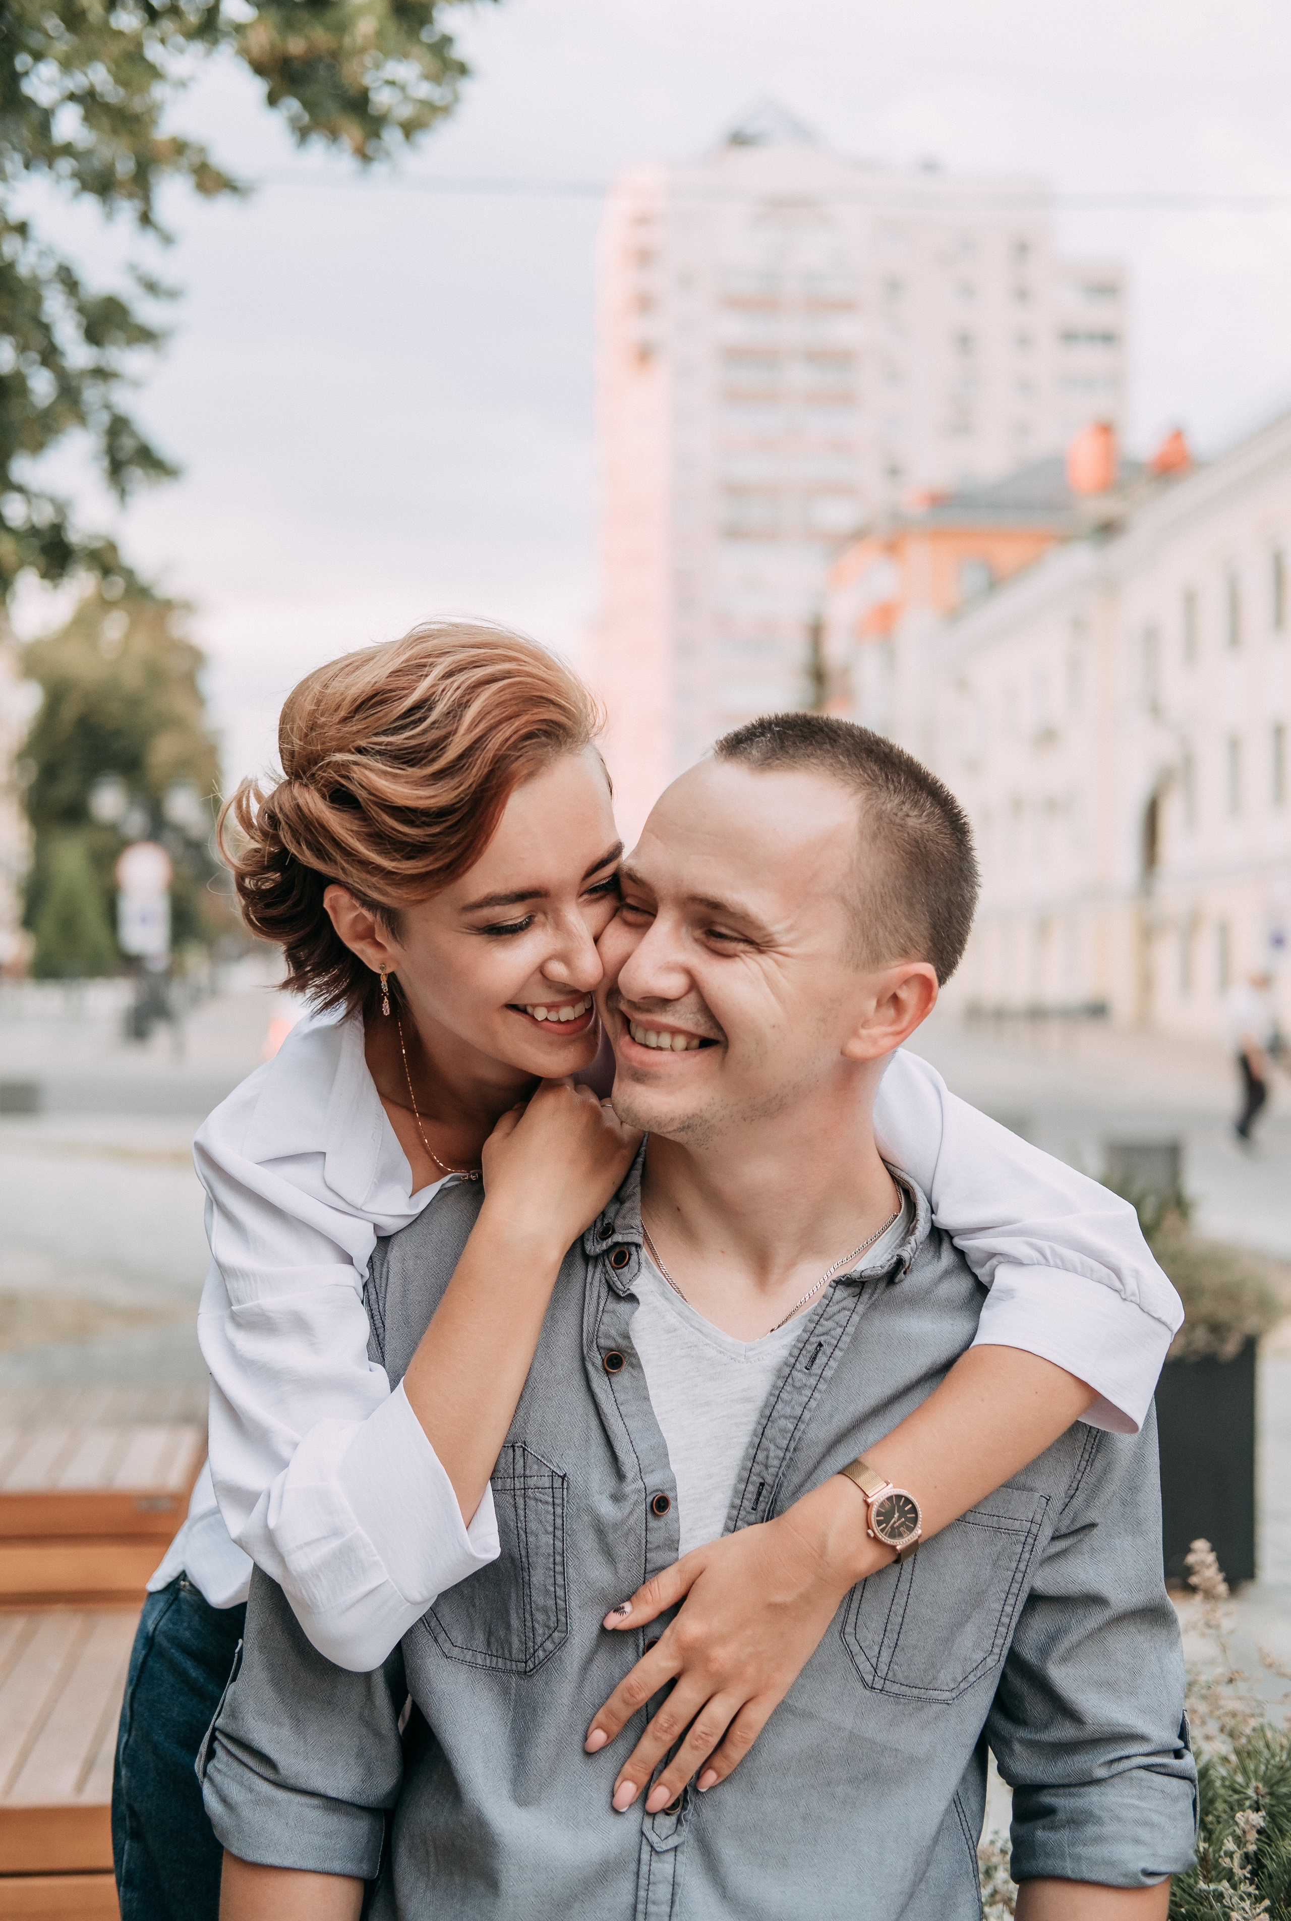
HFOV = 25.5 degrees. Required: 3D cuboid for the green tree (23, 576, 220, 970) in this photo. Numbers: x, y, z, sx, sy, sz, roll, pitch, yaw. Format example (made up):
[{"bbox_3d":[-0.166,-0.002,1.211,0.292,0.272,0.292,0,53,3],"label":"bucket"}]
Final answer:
[{"bbox_3d":[-13.200,-4.000,72.000,5.100,11.100,5.000,0,0,0],"label":"green tree"}]

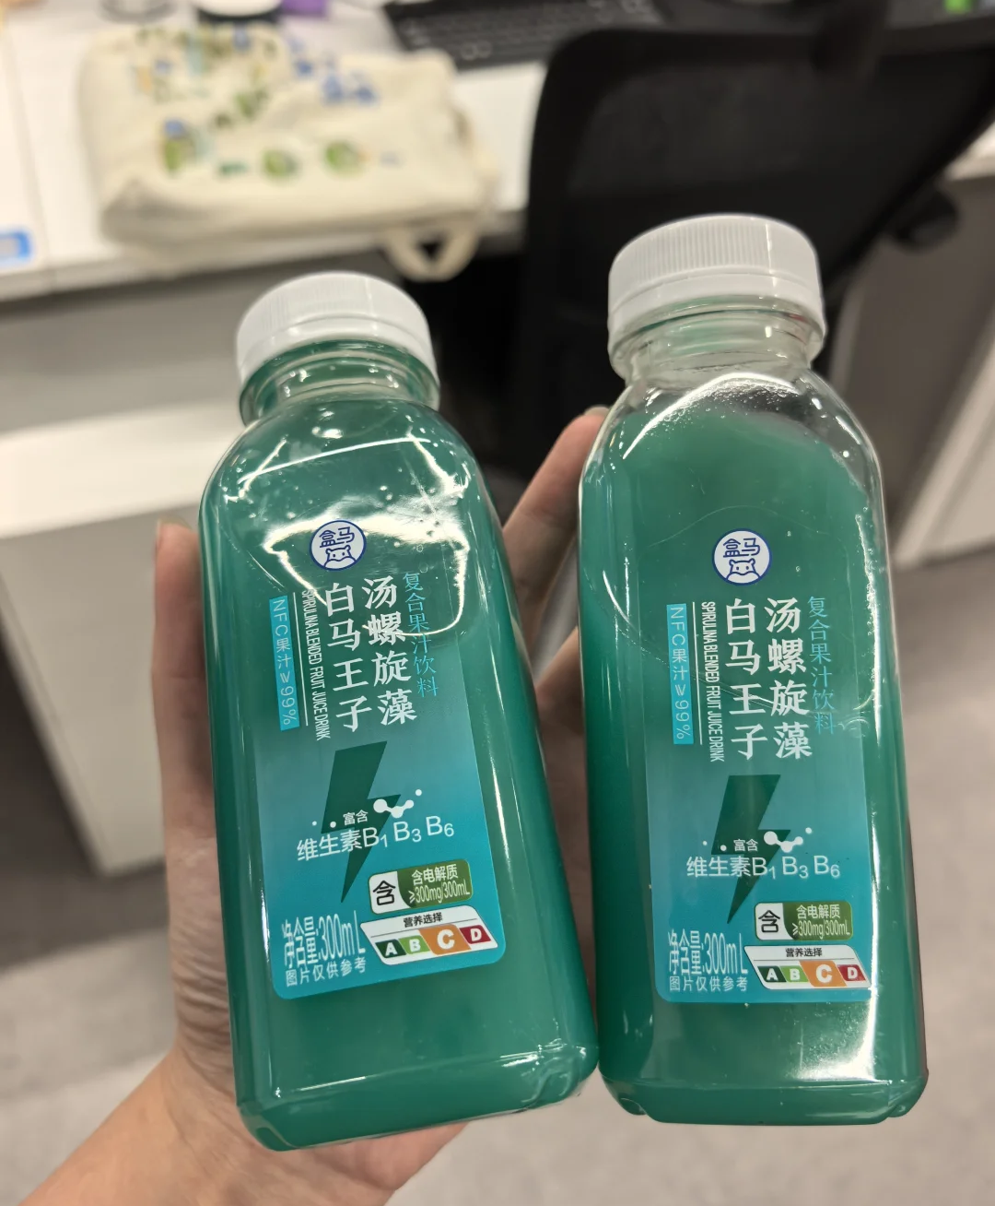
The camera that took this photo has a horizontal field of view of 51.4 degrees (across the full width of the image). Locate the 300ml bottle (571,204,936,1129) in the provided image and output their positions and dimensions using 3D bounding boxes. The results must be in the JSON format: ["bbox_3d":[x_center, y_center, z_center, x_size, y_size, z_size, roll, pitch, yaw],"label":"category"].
[{"bbox_3d":[0.044,0.008,0.196,0.055,0.055,0.155,-2,80,6],"label":"300ml bottle"}]

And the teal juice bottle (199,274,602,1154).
[{"bbox_3d":[-0.023,0.012,0.194,0.055,0.055,0.155,-10,65,0],"label":"teal juice bottle"}]

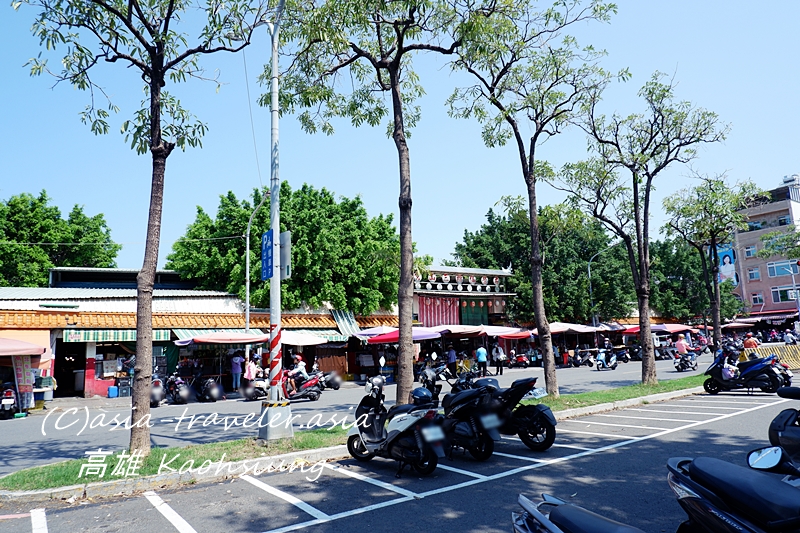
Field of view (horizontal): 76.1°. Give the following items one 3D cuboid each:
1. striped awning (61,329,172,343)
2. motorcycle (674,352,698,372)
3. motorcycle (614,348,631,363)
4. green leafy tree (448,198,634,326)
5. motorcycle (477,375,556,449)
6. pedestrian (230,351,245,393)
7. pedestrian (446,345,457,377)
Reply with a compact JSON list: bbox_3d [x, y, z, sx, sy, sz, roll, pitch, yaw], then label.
[{"bbox_3d":[-11.383,2.819,20.700,3.850,0.540,0.330,5,-12,-37],"label":"striped awning"},{"bbox_3d":[12.058,3.871,21.527,1.800,1.080,0.680,4,-11,-36],"label":"motorcycle"},{"bbox_3d":[14.280,5.799,33.756,0.680,1.120,1.820,5,-12,-38],"label":"motorcycle"},{"bbox_3d":[12.174,1.732,46.052,15.500,13.200,13.000,4,-11,-37],"label":"green leafy tree"},{"bbox_3d":[1.509,2.153,7.713,0.780,1.080,2.000,4,-11,-35],"label":"motorcycle"},{"bbox_3d":[-6.538,4.226,20.580,0.500,1.620,0.420,-1,-9,-8],"label":"pedestrian"},{"bbox_3d":[2.434,4.581,24.626,0.500,1.600,0.380,7,-13,-44],"label":"pedestrian"}]

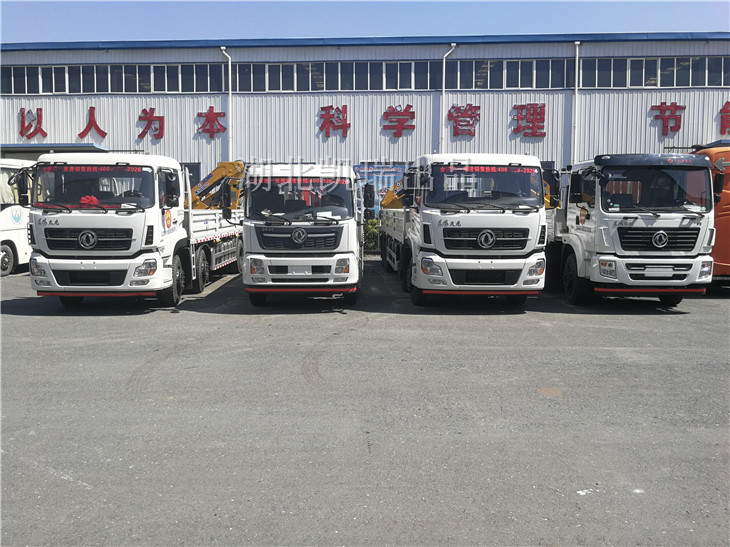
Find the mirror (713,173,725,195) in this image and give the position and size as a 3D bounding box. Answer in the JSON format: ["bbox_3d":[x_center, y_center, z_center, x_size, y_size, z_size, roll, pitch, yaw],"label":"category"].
[{"bbox_3d":[7.030,-1.787,11.300,0.190,0.400,0.110,-1,6,-12],"label":"mirror"}]

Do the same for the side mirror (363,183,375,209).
[{"bbox_3d":[0.090,-1.542,11.400,0.195,0.450,0.100,-1,5,-18],"label":"side mirror"}]

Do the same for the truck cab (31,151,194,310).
[{"bbox_3d":[-5.183,-0.812,11.629,2.510,3.080,2.200,0,6,-2],"label":"truck cab"}]

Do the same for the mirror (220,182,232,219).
[{"bbox_3d":[-2.746,-1.440,11.350,0.200,0.690,0.120,1,6,8],"label":"mirror"}]

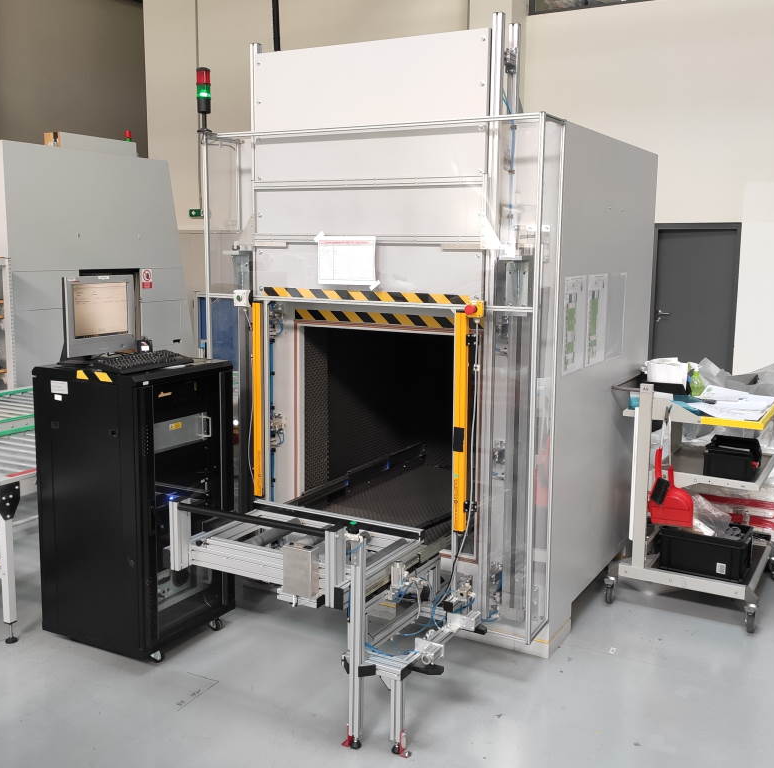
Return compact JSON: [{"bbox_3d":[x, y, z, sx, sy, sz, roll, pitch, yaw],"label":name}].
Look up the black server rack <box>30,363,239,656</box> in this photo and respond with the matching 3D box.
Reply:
[{"bbox_3d":[-1.127,0.528,3.502,0.600,1.236,0.600,5,9,28],"label":"black server rack"}]

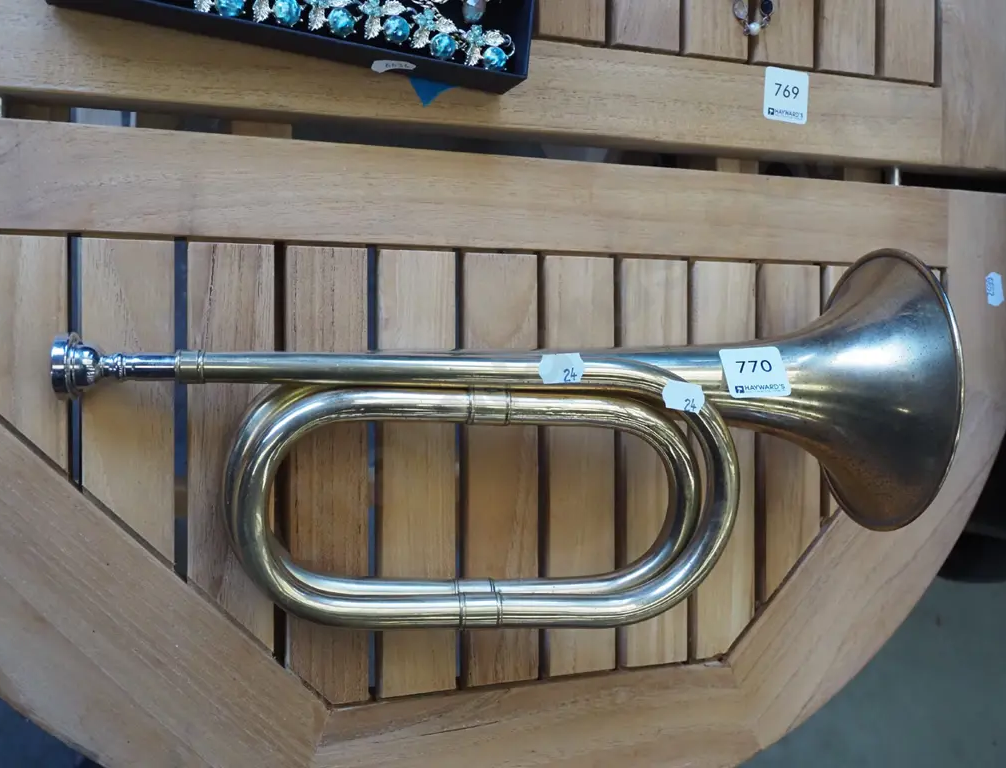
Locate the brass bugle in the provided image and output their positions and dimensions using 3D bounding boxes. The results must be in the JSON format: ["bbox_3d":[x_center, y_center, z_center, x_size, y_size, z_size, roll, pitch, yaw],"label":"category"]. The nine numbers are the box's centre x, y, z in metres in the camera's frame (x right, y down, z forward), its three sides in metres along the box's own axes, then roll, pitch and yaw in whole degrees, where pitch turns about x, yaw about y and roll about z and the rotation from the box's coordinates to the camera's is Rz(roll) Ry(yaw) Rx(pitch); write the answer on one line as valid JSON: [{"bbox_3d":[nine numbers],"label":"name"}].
[{"bbox_3d":[-0.004,0.023,0.579,0.453,0.165,0.218,2,90,-11],"label":"brass bugle"}]

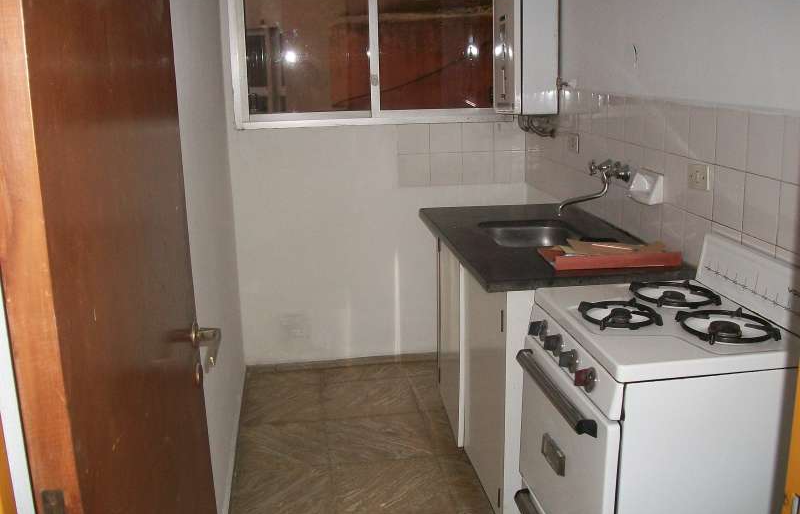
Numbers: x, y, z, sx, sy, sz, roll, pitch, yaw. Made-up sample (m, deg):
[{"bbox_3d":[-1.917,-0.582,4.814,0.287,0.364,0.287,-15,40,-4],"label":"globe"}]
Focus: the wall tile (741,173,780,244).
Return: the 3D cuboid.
[{"bbox_3d":[0.878,-0.119,1.791,0.010,0.152,0.141,-3,16,-8],"label":"wall tile"}]

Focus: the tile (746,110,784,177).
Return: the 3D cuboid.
[{"bbox_3d":[0.811,-0.249,1.634,0.012,0.150,0.150,-3,15,-7],"label":"tile"}]

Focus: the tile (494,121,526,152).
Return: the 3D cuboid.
[{"bbox_3d":[0.518,-0.569,3.490,0.152,0.150,0.010,-3,16,-8],"label":"tile"}]

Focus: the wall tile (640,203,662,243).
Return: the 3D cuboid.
[{"bbox_3d":[0.785,-0.110,2.333,0.010,0.150,0.145,-3,15,-8],"label":"wall tile"}]

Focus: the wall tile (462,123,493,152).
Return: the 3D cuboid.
[{"bbox_3d":[0.364,-0.573,3.485,0.150,0.150,0.012,-3,15,-7],"label":"wall tile"}]

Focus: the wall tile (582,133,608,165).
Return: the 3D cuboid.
[{"bbox_3d":[0.715,-0.360,2.646,0.012,0.150,0.150,-3,15,-7],"label":"wall tile"}]

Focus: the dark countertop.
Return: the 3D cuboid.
[{"bbox_3d":[0.460,-0.059,2.544,0.609,0.039,1.015,-3,16,-8],"label":"dark countertop"}]

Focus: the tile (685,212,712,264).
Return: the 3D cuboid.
[{"bbox_3d":[0.825,-0.042,2.069,0.010,0.150,0.145,-3,15,-8],"label":"tile"}]

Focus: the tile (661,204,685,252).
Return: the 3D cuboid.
[{"bbox_3d":[0.805,-0.077,2.200,0.010,0.150,0.145,-3,15,-8],"label":"tile"}]

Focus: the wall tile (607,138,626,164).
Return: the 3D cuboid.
[{"bbox_3d":[0.732,-0.324,2.507,0.012,0.150,0.150,-3,15,-7],"label":"wall tile"}]

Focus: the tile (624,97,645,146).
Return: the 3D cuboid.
[{"bbox_3d":[0.767,-0.443,2.410,0.010,0.152,0.141,-3,16,-8],"label":"tile"}]

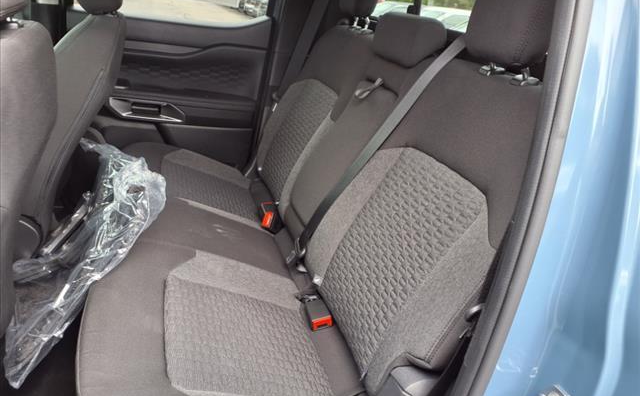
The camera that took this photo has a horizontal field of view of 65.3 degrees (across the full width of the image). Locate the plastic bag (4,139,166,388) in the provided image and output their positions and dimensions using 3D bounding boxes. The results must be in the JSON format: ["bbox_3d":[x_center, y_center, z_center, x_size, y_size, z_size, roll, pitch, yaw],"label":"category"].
[{"bbox_3d":[-0.572,0.125,1.234,0.360,0.360,0.590,2,24,-19],"label":"plastic bag"}]

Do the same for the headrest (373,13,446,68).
[{"bbox_3d":[0.199,-0.363,1.138,0.094,0.113,0.220,2,24,-19],"label":"headrest"}]

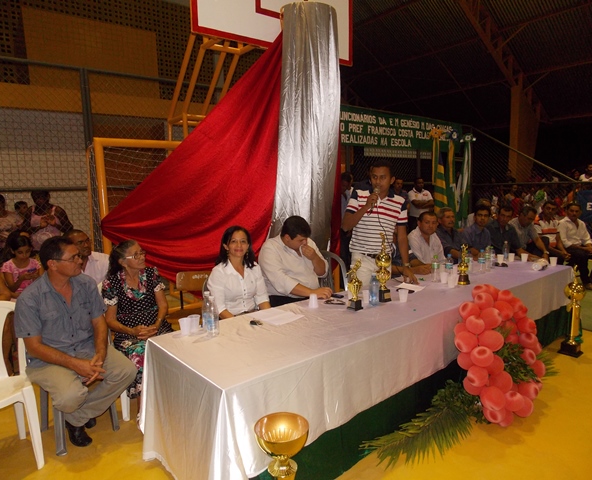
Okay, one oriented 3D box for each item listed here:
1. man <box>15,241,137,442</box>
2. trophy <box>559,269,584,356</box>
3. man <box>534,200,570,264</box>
[{"bbox_3d":[-1.411,0.616,2.662,0.550,1.250,0.700,-8,10,-44],"label":"man"},{"bbox_3d":[2.493,0.625,3.819,0.180,0.810,0.165,-7,9,-38],"label":"trophy"},{"bbox_3d":[3.789,0.077,6.191,0.550,1.260,0.750,-7,9,-38],"label":"man"}]

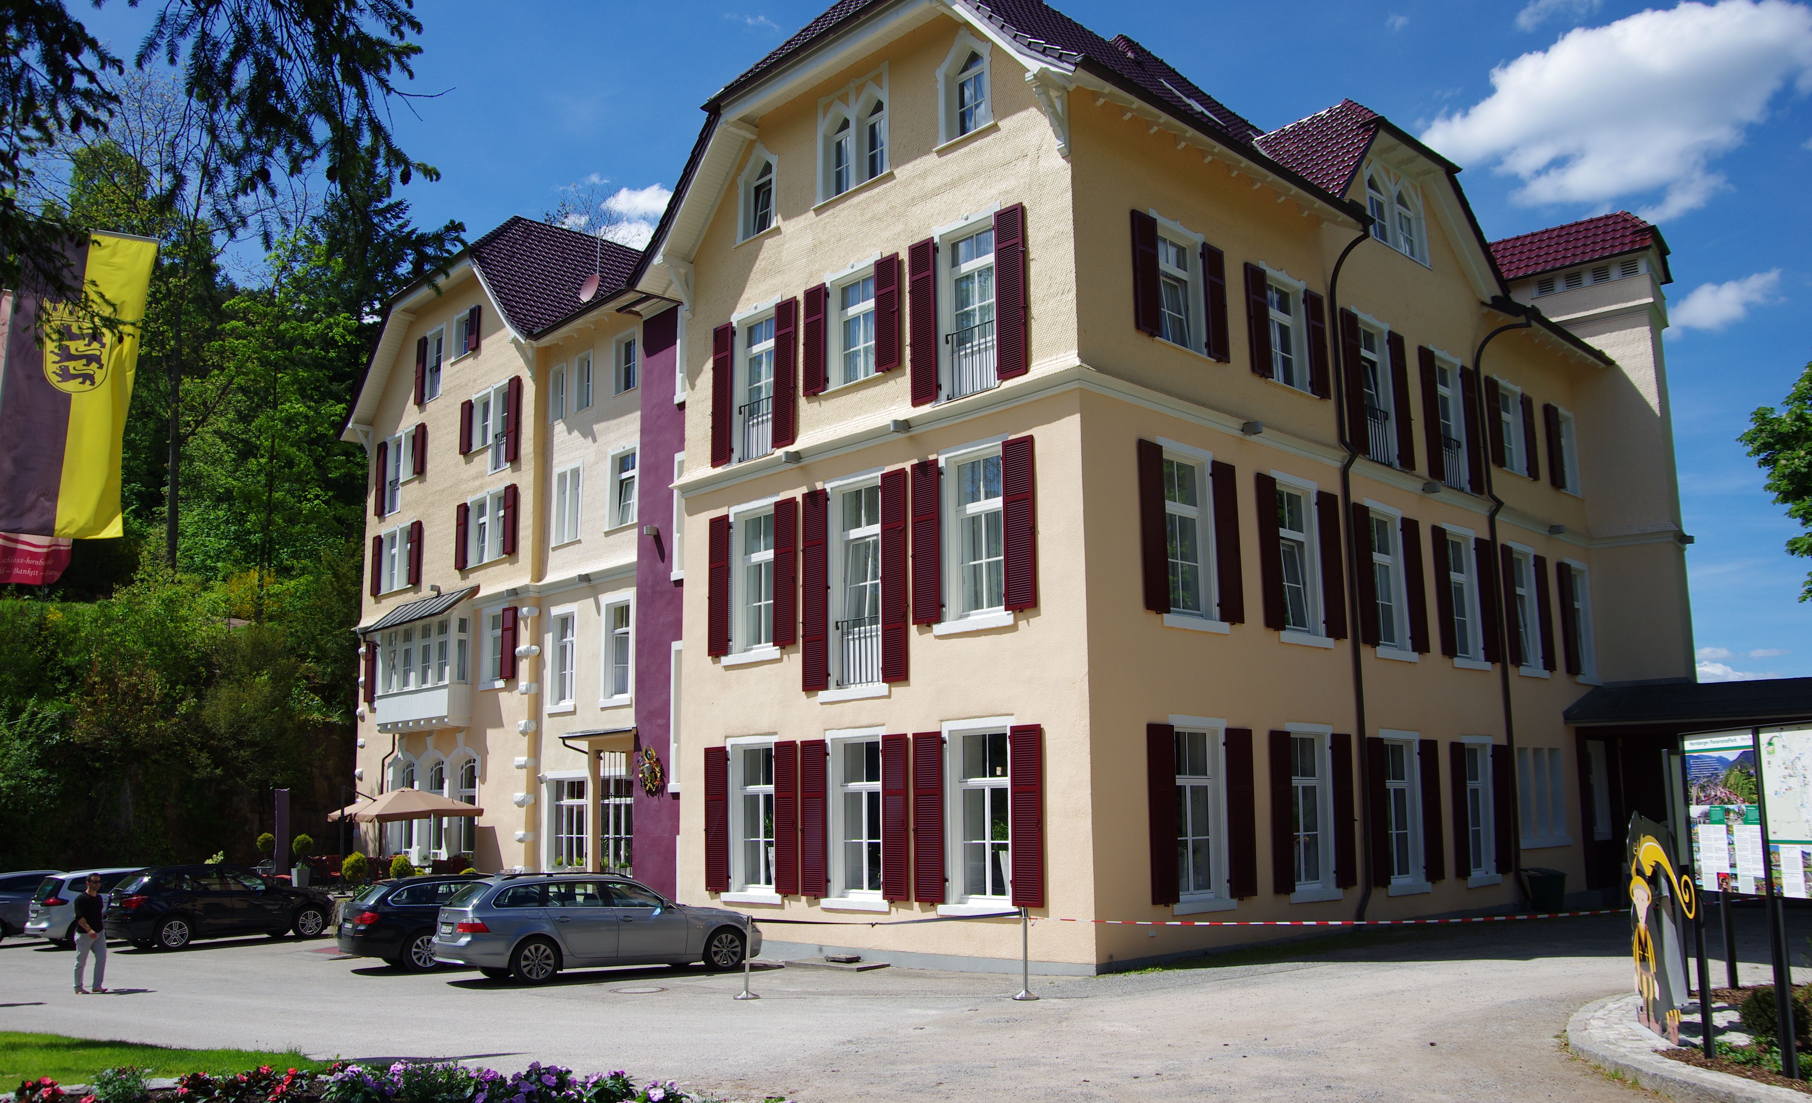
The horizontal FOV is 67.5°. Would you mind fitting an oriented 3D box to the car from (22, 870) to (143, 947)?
[{"bbox_3d":[-18.000,8.360,32.050,1.900,1.670,4.650,-10,-13,34],"label":"car"}]

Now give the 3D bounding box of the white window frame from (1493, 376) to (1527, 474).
[{"bbox_3d":[13.338,-2.741,29.963,1.430,2.110,0.200,9,-15,-42],"label":"white window frame"}]

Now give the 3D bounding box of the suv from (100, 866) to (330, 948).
[{"bbox_3d":[-14.580,7.607,29.198,1.890,1.660,4.650,-13,-15,43],"label":"suv"}]

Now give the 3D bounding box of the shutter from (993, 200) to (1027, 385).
[{"bbox_3d":[1.527,-3.786,19.758,0.540,2.601,0.050,-11,-15,44],"label":"shutter"}]

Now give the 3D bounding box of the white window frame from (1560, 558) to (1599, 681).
[{"bbox_3d":[15.446,1.602,31.093,1.400,2.800,0.200,9,-15,-42],"label":"white window frame"}]

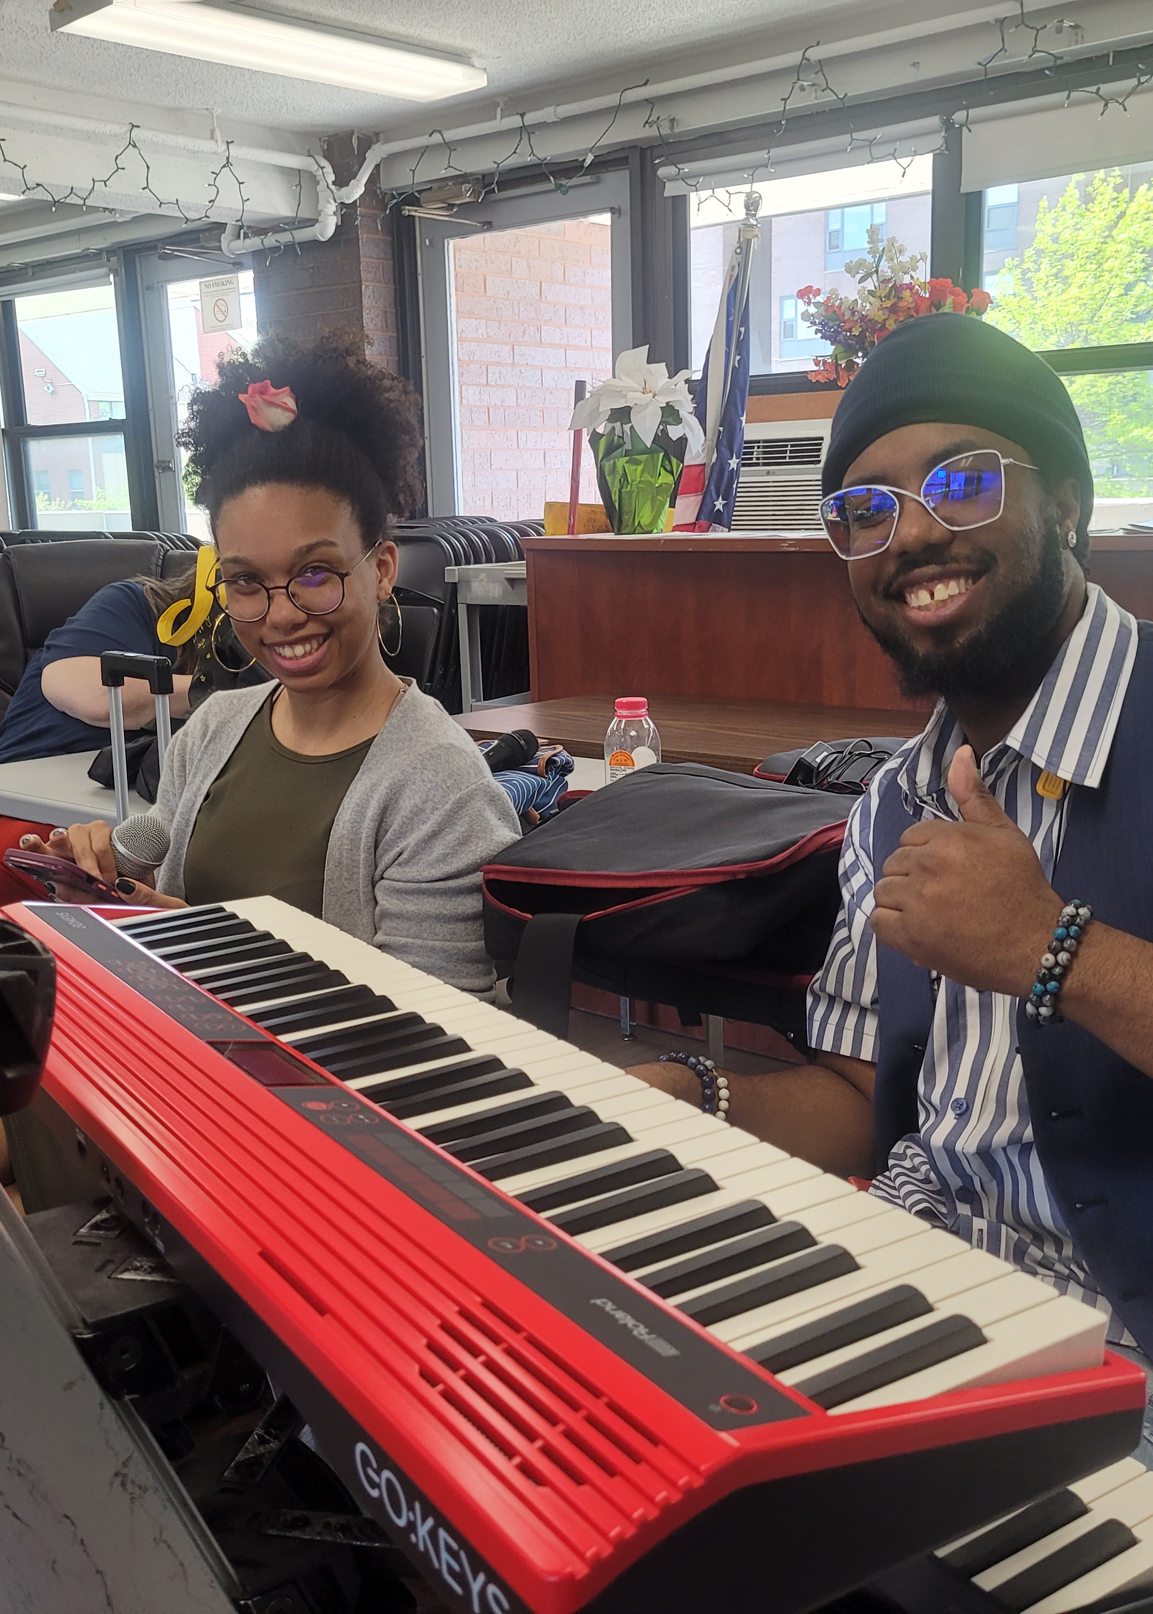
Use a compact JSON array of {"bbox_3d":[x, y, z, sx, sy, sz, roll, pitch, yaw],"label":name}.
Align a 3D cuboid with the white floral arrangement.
[{"bbox_3d":[0.136,-0.894,3.589,0.290,0.250,0.280,-2,11,0],"label":"white floral arrangement"}]

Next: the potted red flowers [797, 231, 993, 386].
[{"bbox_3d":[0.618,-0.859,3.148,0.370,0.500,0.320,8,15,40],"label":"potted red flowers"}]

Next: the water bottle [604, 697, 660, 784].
[{"bbox_3d":[0.073,-0.054,2.067,0.069,0.175,0.069,-2,11,0],"label":"water bottle"}]

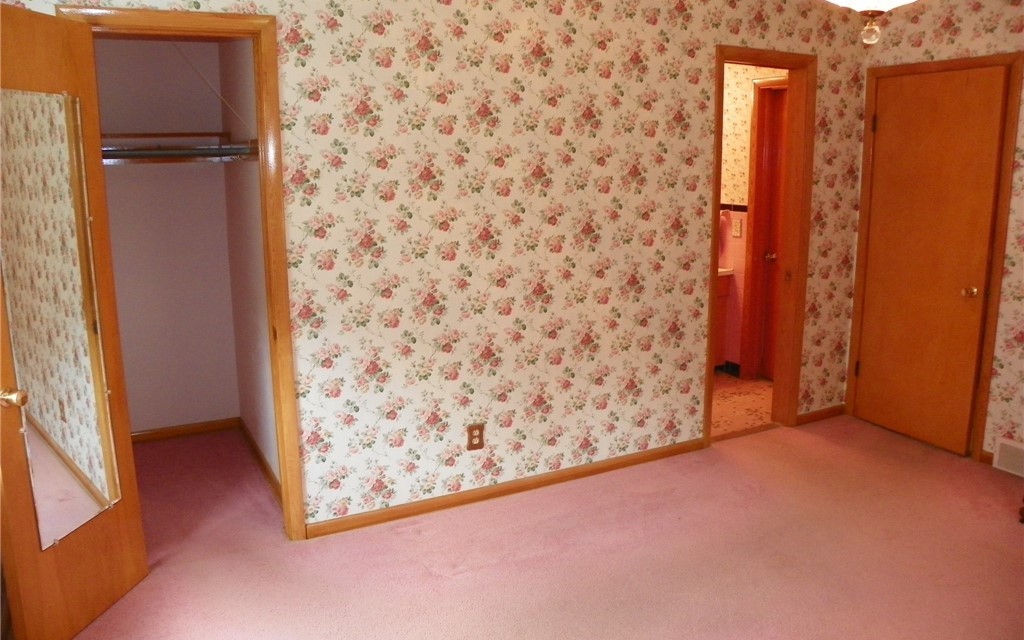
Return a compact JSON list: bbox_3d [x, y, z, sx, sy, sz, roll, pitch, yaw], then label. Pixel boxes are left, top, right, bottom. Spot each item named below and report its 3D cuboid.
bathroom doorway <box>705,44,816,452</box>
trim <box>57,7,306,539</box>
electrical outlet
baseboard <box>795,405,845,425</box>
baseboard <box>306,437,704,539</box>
[{"bbox_3d":[1.338,-0.378,4.236,0.735,2.127,0.135,-6,13,-27],"label":"bathroom doorway"},{"bbox_3d":[-1.226,-0.071,2.923,0.719,2.100,0.135,-6,13,-27],"label":"trim"},{"bbox_3d":[-0.165,0.540,3.535,0.079,0.119,0.010,-6,13,-27],"label":"electrical outlet"},{"bbox_3d":[1.886,0.585,4.643,0.410,0.068,0.018,-6,13,-27],"label":"baseboard"},{"bbox_3d":[0.094,0.789,3.723,2.170,0.068,0.018,-6,13,-27],"label":"baseboard"}]

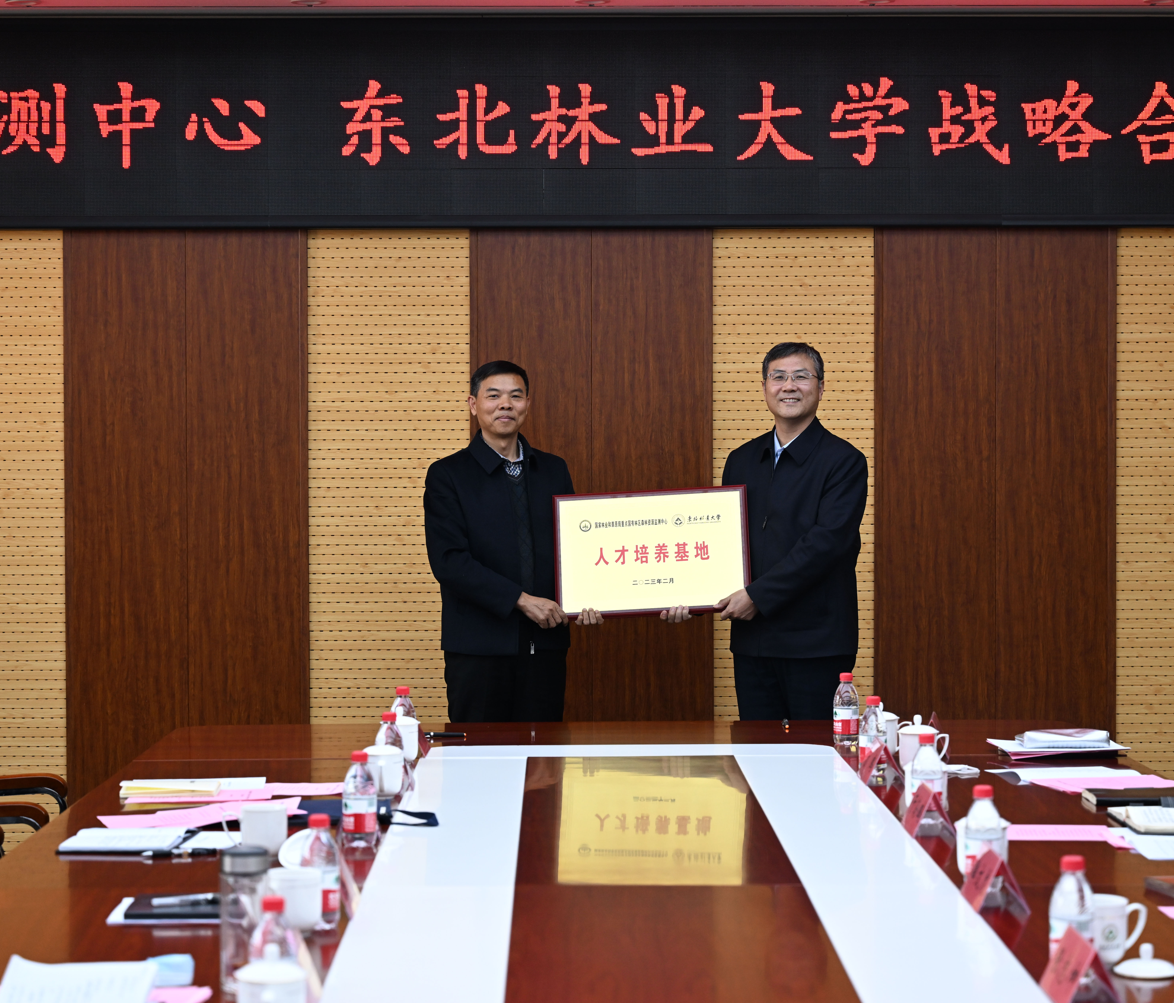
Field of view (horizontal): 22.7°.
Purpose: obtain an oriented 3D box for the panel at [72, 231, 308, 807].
[{"bbox_3d":[-1.337,0.181,9.801,0.818,2.179,0.040,0,1,-1],"label":"panel"}]

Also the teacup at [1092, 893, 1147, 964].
[{"bbox_3d":[0.757,0.623,4.258,0.108,0.091,0.083,0,1,-1],"label":"teacup"}]

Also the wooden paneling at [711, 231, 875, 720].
[{"bbox_3d":[0.692,0.178,9.825,0.538,2.177,0.040,0,1,-1],"label":"wooden paneling"}]

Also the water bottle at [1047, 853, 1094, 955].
[{"bbox_3d":[0.668,0.580,4.030,0.060,0.175,0.060,0,1,-1],"label":"water bottle"}]

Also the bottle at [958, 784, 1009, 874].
[{"bbox_3d":[0.659,0.559,4.860,0.060,0.175,0.060,0,1,-1],"label":"bottle"}]

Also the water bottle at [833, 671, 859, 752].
[{"bbox_3d":[0.628,0.504,7.080,0.060,0.175,0.060,0,1,-1],"label":"water bottle"}]

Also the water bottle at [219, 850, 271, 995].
[{"bbox_3d":[-0.470,0.579,4.045,0.067,0.194,0.067,0,1,-1],"label":"water bottle"}]

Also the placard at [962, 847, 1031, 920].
[{"bbox_3d":[0.665,0.613,4.776,0.086,0.085,0.210,0,1,0],"label":"placard"}]

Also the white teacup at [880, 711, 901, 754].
[{"bbox_3d":[0.710,0.542,6.967,0.124,0.120,0.092,0,1,-1],"label":"white teacup"}]

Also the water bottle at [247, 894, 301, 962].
[{"bbox_3d":[-0.394,0.591,3.680,0.060,0.175,0.060,0,1,-1],"label":"water bottle"}]

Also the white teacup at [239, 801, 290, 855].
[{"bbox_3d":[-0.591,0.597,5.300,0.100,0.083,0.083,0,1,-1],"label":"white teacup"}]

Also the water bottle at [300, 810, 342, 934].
[{"bbox_3d":[-0.415,0.577,4.569,0.062,0.173,0.062,0,1,-1],"label":"water bottle"}]

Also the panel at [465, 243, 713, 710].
[{"bbox_3d":[0.016,0.179,9.817,0.814,2.177,0.040,0,1,-1],"label":"panel"}]

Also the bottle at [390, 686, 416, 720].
[{"bbox_3d":[-0.418,0.516,6.680,0.060,0.175,0.060,0,1,-1],"label":"bottle"}]

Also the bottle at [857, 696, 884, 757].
[{"bbox_3d":[0.641,0.525,6.572,0.062,0.173,0.062,0,1,-1],"label":"bottle"}]

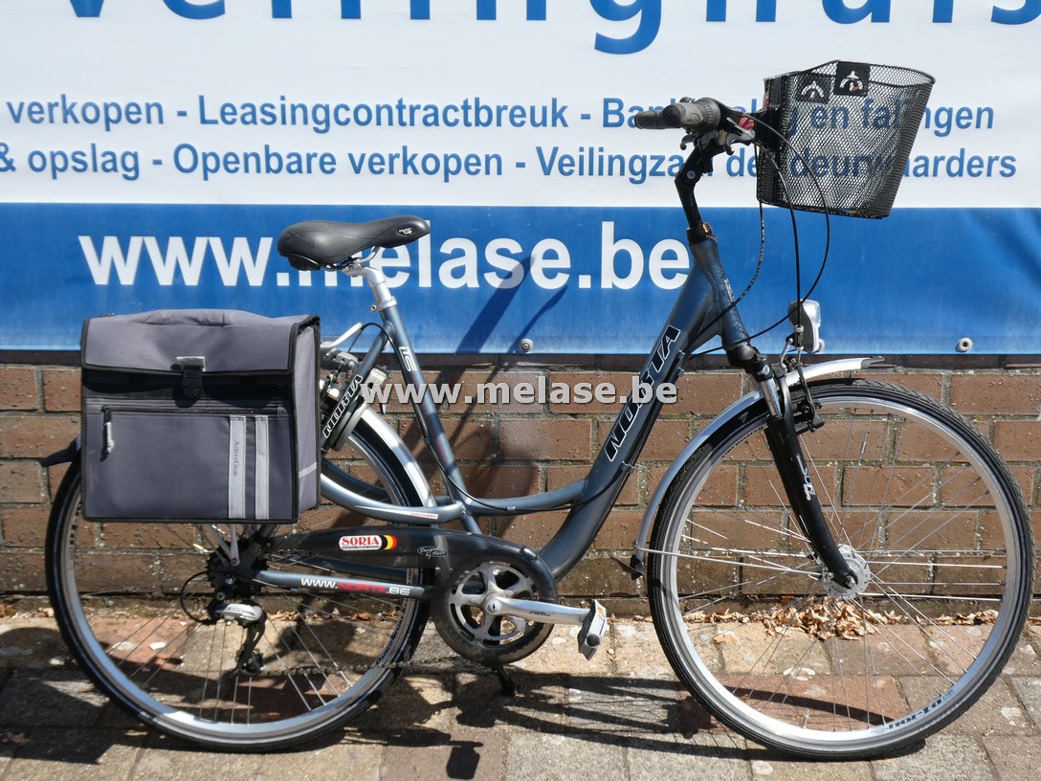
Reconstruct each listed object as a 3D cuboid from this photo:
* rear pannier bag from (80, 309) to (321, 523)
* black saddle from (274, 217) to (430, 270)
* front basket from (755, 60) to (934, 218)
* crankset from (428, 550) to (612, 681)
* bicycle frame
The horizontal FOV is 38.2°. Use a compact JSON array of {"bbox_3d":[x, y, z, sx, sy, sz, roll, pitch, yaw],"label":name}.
[{"bbox_3d":[-0.536,0.036,2.550,0.345,0.335,0.165,1,8,4],"label":"rear pannier bag"},{"bbox_3d":[-0.292,-0.258,2.628,0.268,0.095,0.190,-2,7,2],"label":"black saddle"},{"bbox_3d":[0.555,-0.429,2.590,0.285,0.250,0.335,6,8,0],"label":"front basket"},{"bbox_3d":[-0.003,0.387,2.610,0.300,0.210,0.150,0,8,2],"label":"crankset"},{"bbox_3d":[0.062,-0.031,2.648,1.075,0.840,0.160,0,8,0],"label":"bicycle frame"}]

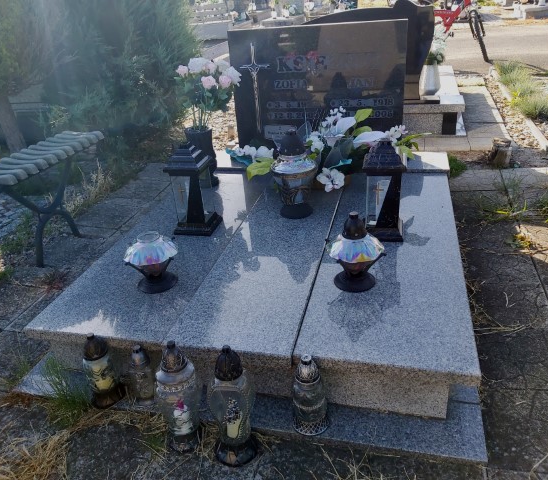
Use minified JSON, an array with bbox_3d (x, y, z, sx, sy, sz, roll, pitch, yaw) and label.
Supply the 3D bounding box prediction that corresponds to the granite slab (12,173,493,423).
[{"bbox_3d":[0.037,0.068,2.198,1.510,0.204,1.507,2,29,15],"label":"granite slab"}]

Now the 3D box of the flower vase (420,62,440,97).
[{"bbox_3d":[1.253,-1.285,3.848,0.150,0.240,0.150,-5,28,0],"label":"flower vase"}]

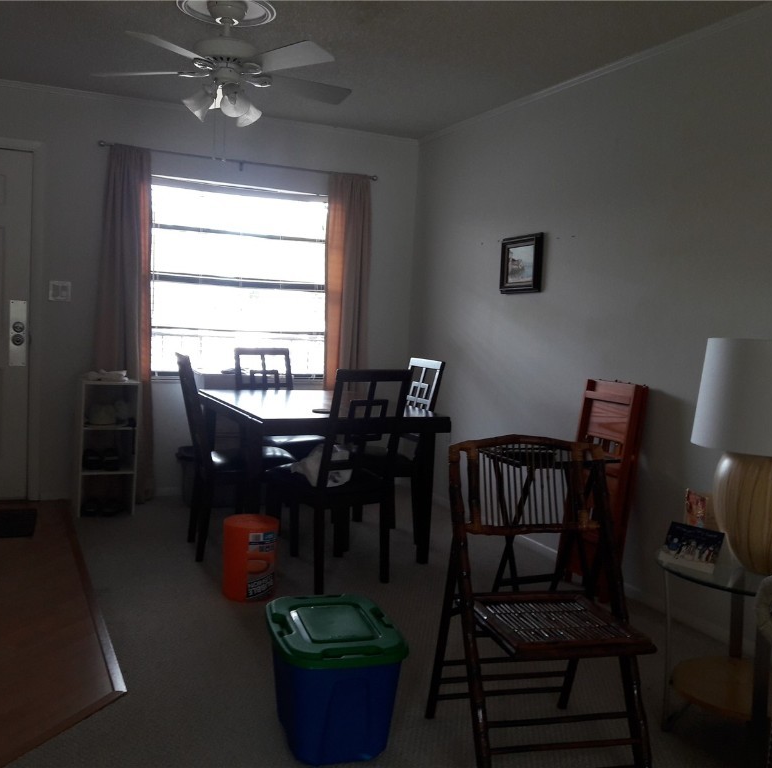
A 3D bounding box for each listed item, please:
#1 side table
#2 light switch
[{"bbox_3d":[1.083,0.813,2.505,0.505,0.495,0.505,1,5,-24],"label":"side table"},{"bbox_3d":[-1.939,-0.551,4.933,0.122,0.118,0.015,1,5,-24],"label":"light switch"}]

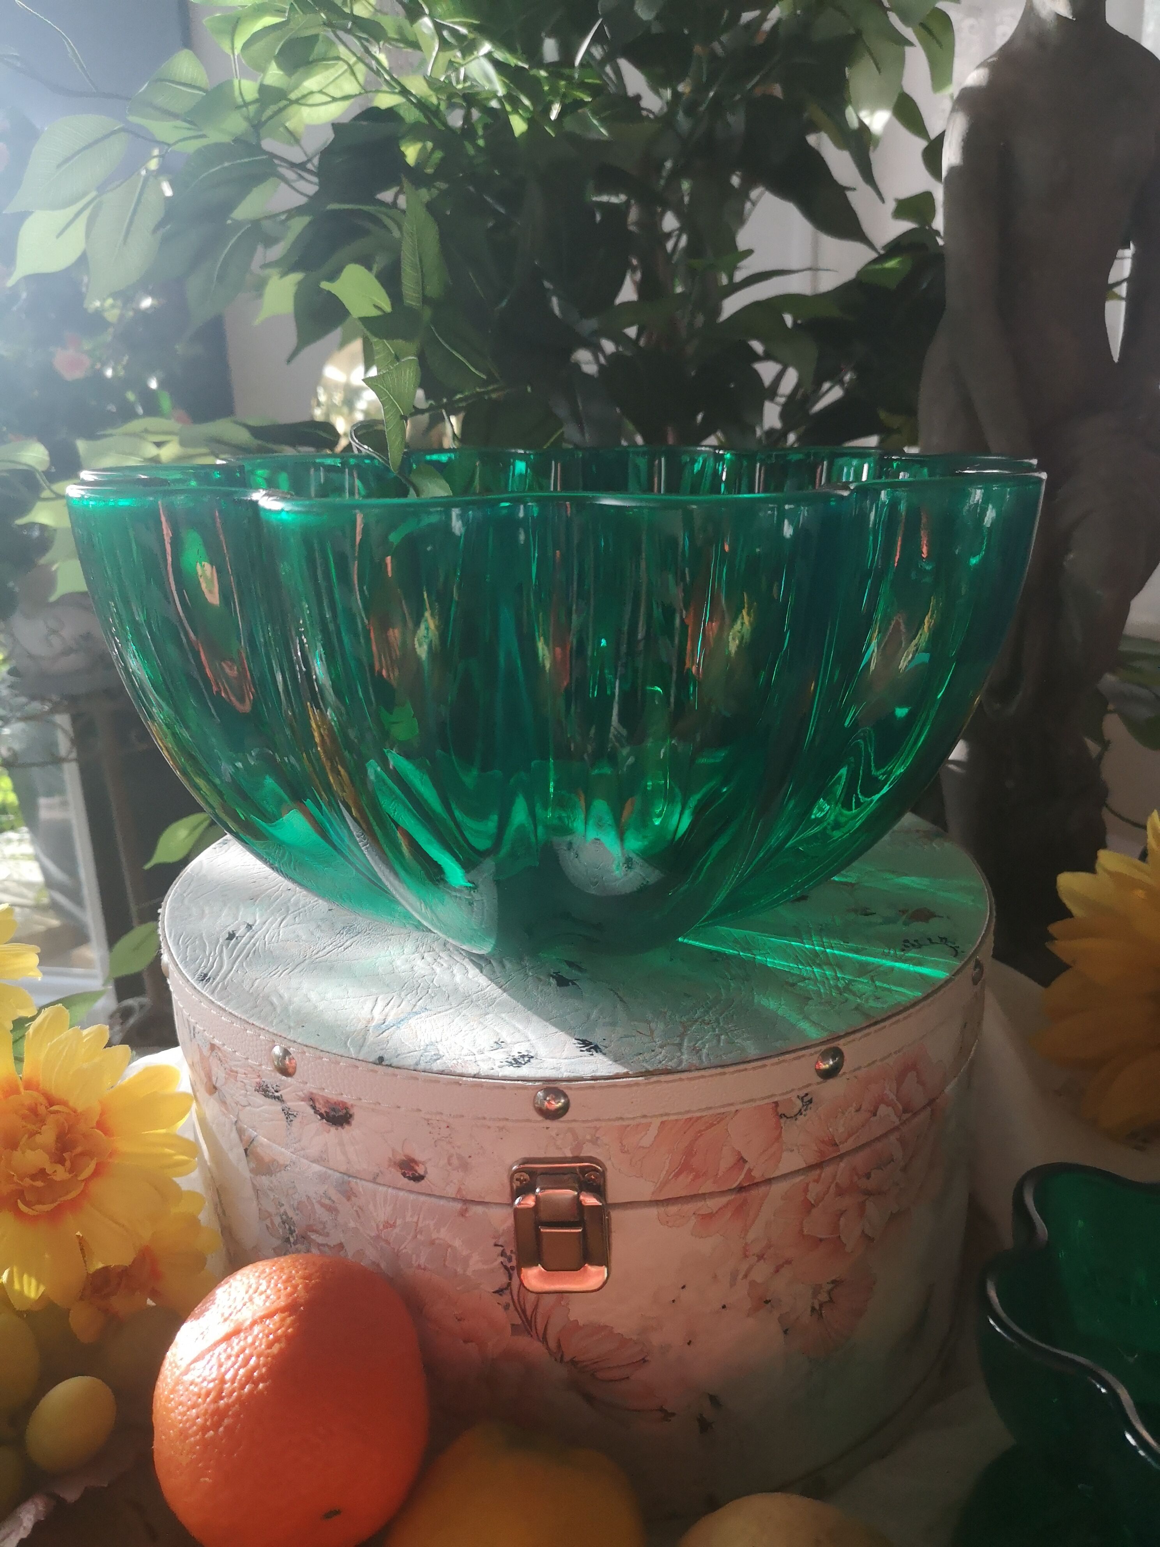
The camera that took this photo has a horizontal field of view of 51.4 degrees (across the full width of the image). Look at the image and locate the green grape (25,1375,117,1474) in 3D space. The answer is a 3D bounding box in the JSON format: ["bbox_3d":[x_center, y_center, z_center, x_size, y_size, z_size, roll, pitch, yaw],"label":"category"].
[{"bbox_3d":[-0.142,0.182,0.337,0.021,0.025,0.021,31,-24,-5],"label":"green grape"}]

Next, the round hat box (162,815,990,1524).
[{"bbox_3d":[0.000,0.106,0.478,0.302,0.152,0.303,-1,18,2],"label":"round hat box"}]

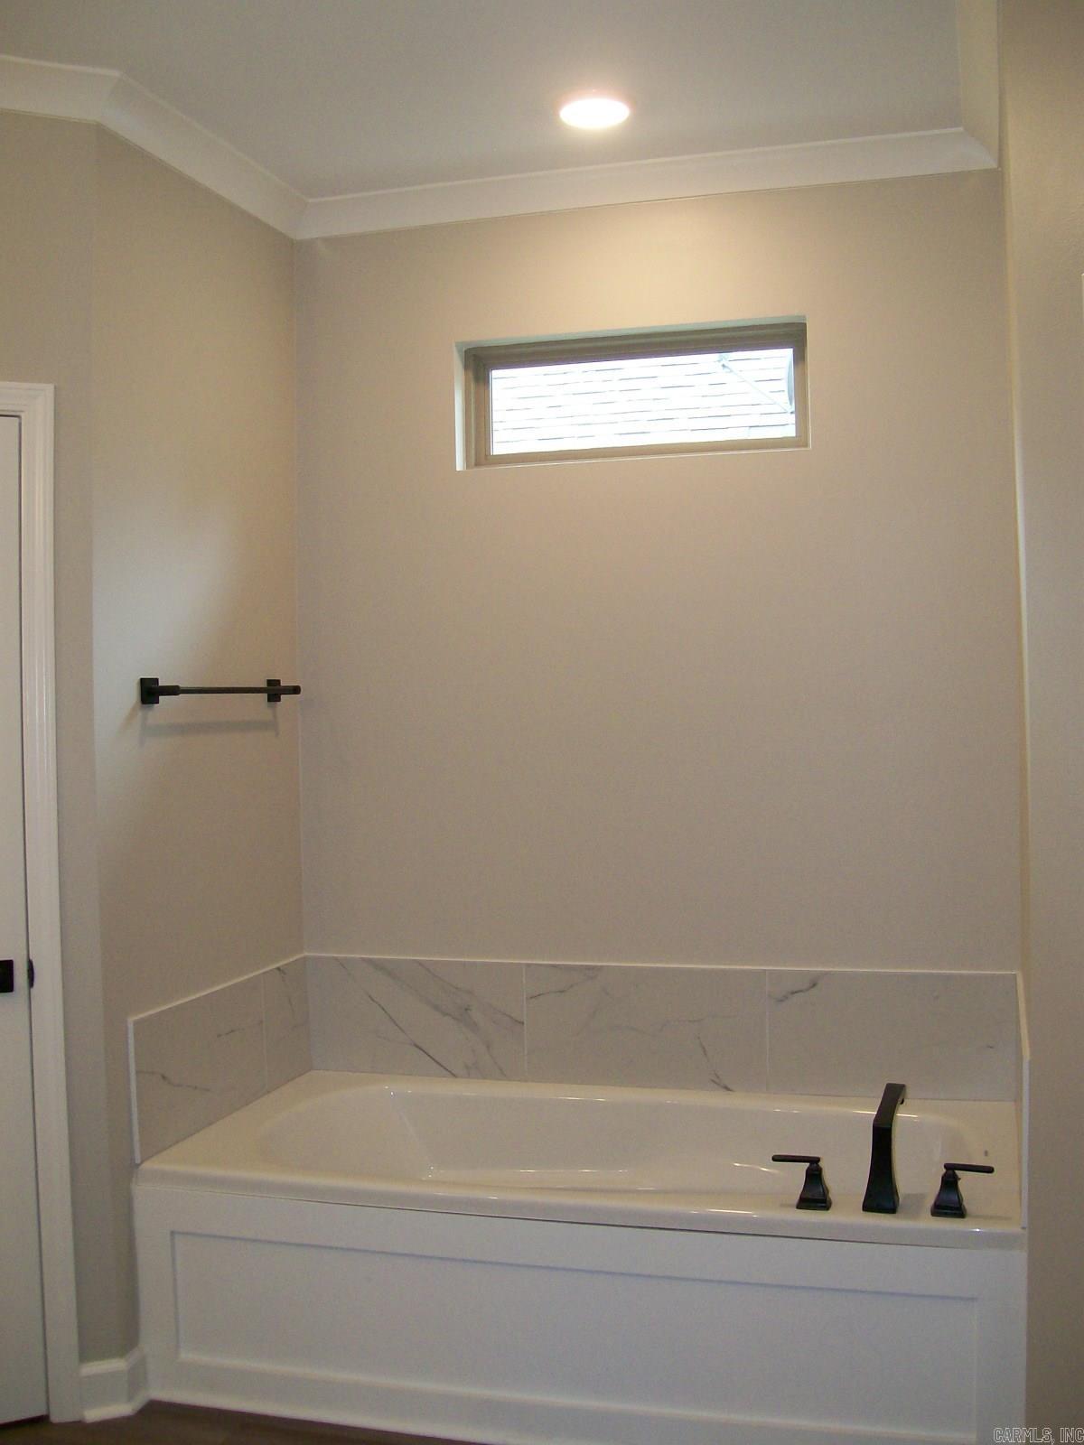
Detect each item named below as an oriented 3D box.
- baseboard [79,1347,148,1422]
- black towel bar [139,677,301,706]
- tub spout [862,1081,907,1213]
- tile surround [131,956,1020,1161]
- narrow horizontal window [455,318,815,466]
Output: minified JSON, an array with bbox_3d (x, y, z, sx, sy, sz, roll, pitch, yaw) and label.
[{"bbox_3d":[-0.888,1.372,3.123,0.133,0.126,0.074,-1,0,-18],"label":"baseboard"},{"bbox_3d":[-0.731,-0.073,3.510,0.071,0.056,0.675,-1,0,15],"label":"black towel bar"},{"bbox_3d":[0.660,0.812,2.883,0.065,0.187,0.232,-1,0,19],"label":"tub spout"},{"bbox_3d":[0.131,0.763,3.345,1.803,0.301,0.896,-1,0,15],"label":"tile surround"},{"bbox_3d":[0.228,-0.829,3.834,0.893,0.317,0.079,-1,0,15],"label":"narrow horizontal window"}]

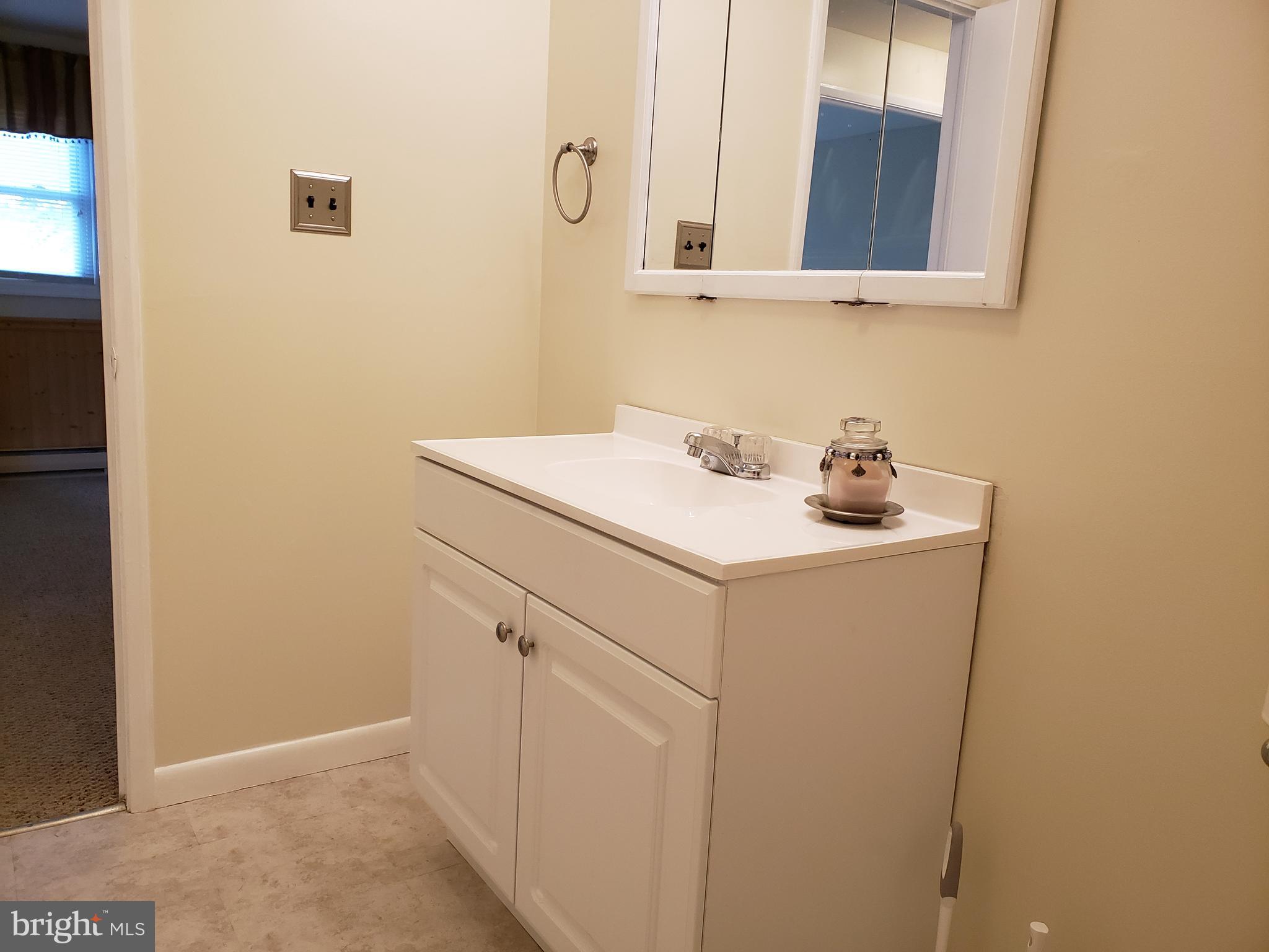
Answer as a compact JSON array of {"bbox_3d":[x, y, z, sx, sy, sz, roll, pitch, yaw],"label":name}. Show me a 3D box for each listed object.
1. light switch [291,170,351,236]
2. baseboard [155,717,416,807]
[{"bbox_3d":[-0.653,-0.570,1.996,0.126,0.124,0.015,-4,12,-35],"label":"light switch"},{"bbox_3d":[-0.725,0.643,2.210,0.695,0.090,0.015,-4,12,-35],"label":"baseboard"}]

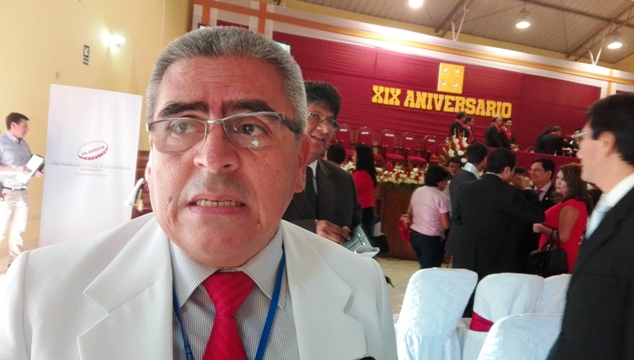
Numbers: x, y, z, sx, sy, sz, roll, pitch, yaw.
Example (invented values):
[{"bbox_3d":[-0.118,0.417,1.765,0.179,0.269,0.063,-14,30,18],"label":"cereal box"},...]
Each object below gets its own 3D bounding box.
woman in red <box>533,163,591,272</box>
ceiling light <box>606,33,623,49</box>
[{"bbox_3d":[1.910,0.659,3.710,0.430,1.600,0.460,4,5,-18],"label":"woman in red"},{"bbox_3d":[7.532,-3.532,11.600,0.400,0.450,0.400,4,4,-13],"label":"ceiling light"}]

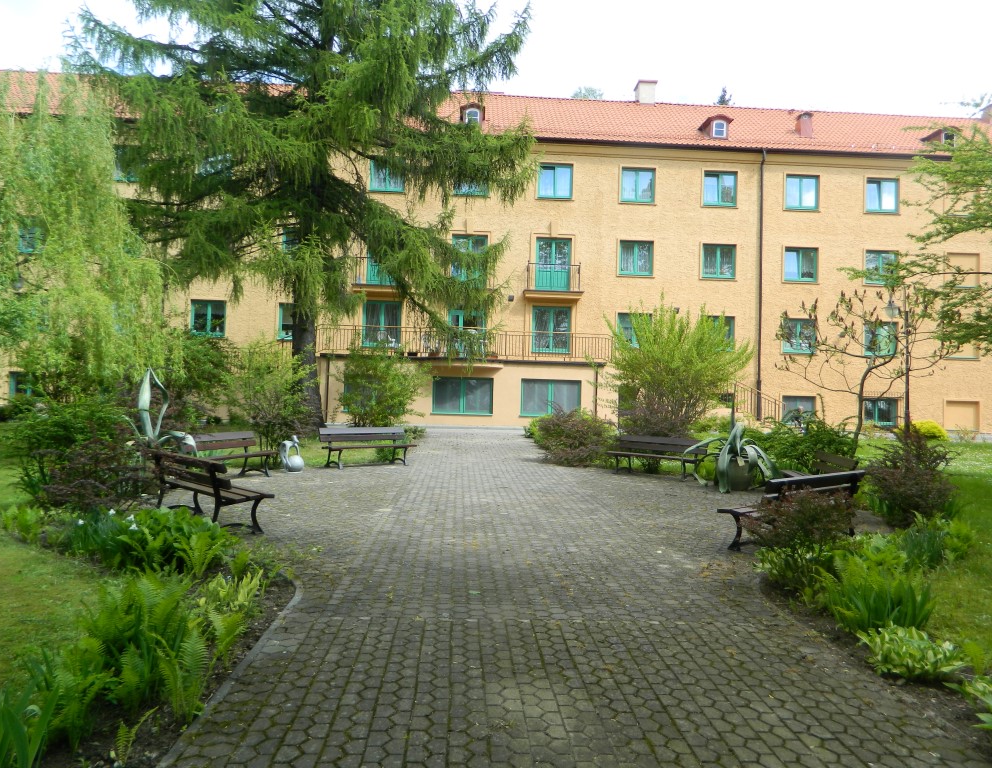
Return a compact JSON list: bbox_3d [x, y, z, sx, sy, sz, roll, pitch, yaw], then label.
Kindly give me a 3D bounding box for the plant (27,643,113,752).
[{"bbox_3d":[-1.898,1.376,3.302,0.330,0.420,0.340,2,-1,-30],"label":"plant"}]

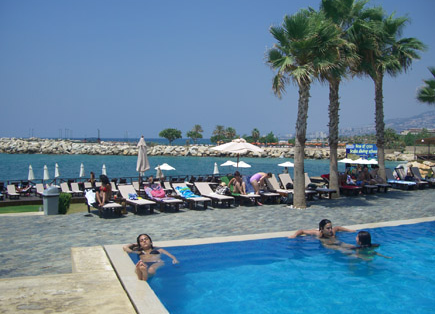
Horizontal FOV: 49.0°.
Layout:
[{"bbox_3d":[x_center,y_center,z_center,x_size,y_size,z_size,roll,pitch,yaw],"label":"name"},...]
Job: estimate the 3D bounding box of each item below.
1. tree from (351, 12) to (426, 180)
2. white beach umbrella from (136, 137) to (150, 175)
[{"bbox_3d":[7.895,-2.609,22.457,3.500,8.290,3.500,1,2,0],"label":"tree"},{"bbox_3d":[-2.591,0.459,16.545,0.480,2.370,0.480,1,2,0],"label":"white beach umbrella"}]

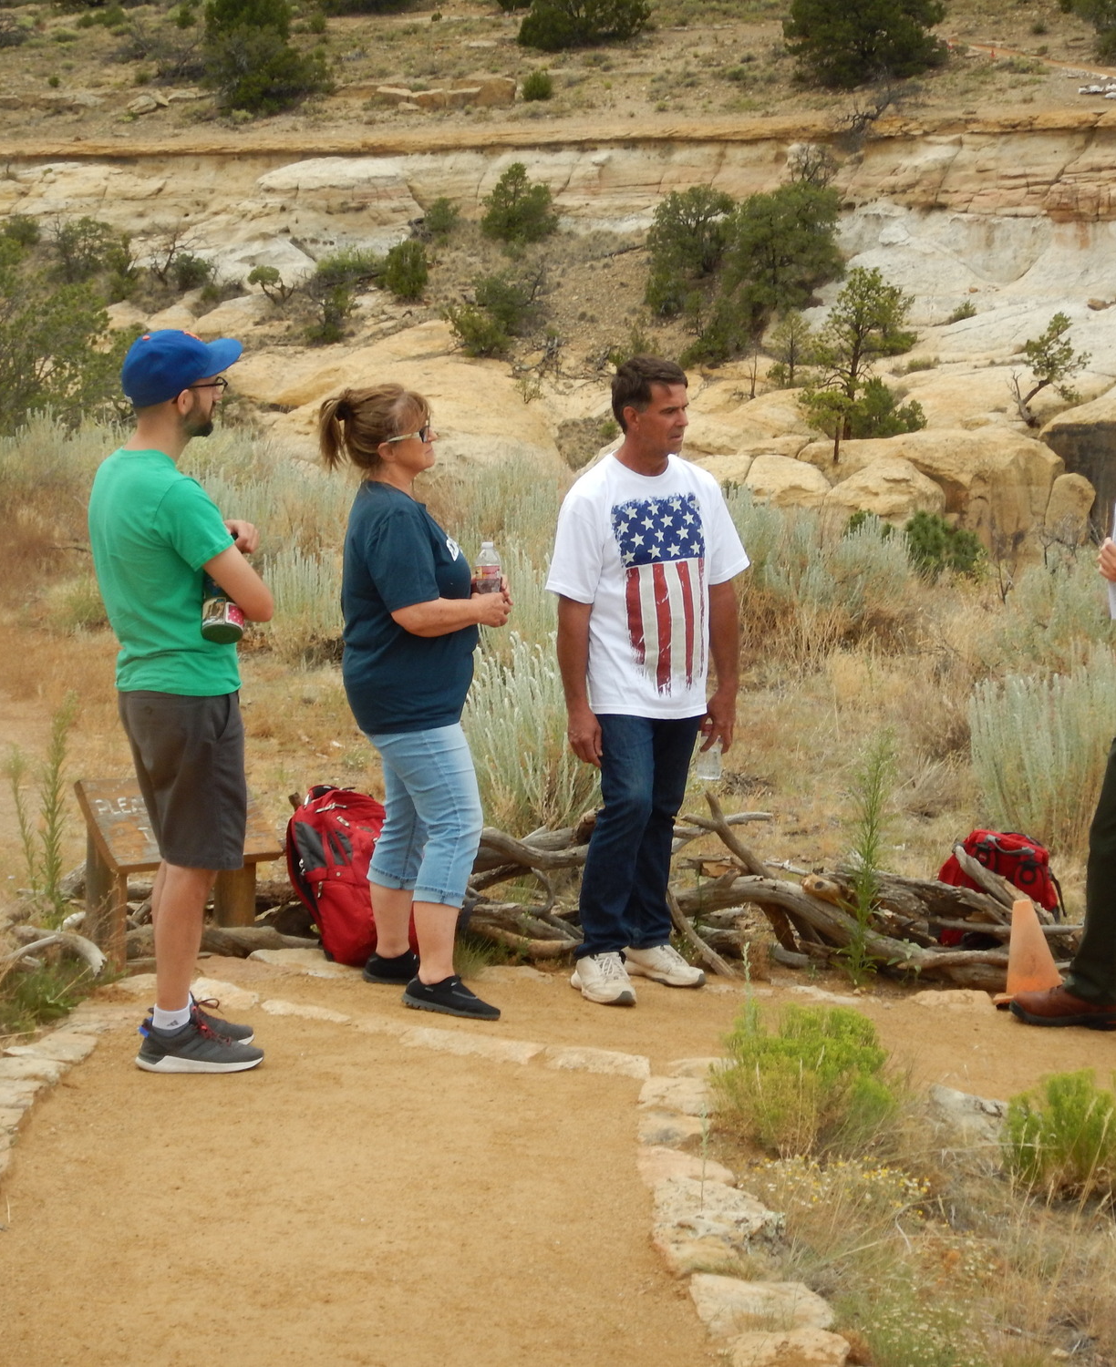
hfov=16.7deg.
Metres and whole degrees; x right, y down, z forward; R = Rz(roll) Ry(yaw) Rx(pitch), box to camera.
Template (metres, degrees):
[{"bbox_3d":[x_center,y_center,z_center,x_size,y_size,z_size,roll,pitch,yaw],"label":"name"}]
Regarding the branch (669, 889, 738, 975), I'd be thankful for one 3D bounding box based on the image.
[{"bbox_3d":[0.417,0.724,10.950,0.190,0.250,0.140,0,4,0],"label":"branch"}]

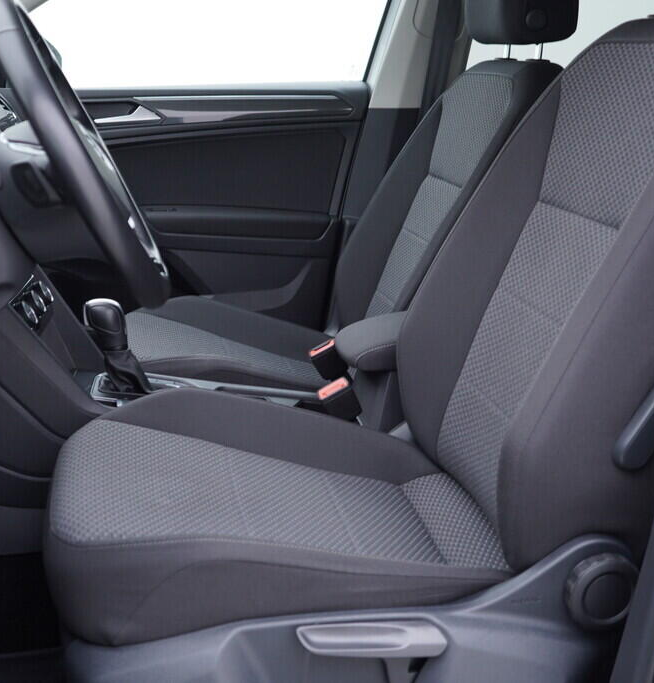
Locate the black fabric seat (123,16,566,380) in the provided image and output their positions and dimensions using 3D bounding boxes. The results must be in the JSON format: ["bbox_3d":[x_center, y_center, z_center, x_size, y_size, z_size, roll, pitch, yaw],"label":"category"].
[{"bbox_3d":[0.033,-0.202,1.847,0.830,1.030,0.540,-2,15,-6],"label":"black fabric seat"}]

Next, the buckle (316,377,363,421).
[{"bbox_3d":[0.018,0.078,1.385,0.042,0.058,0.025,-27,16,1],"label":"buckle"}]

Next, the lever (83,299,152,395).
[{"bbox_3d":[-0.301,0.007,1.477,0.072,0.135,0.060,-17,16,-2],"label":"lever"}]

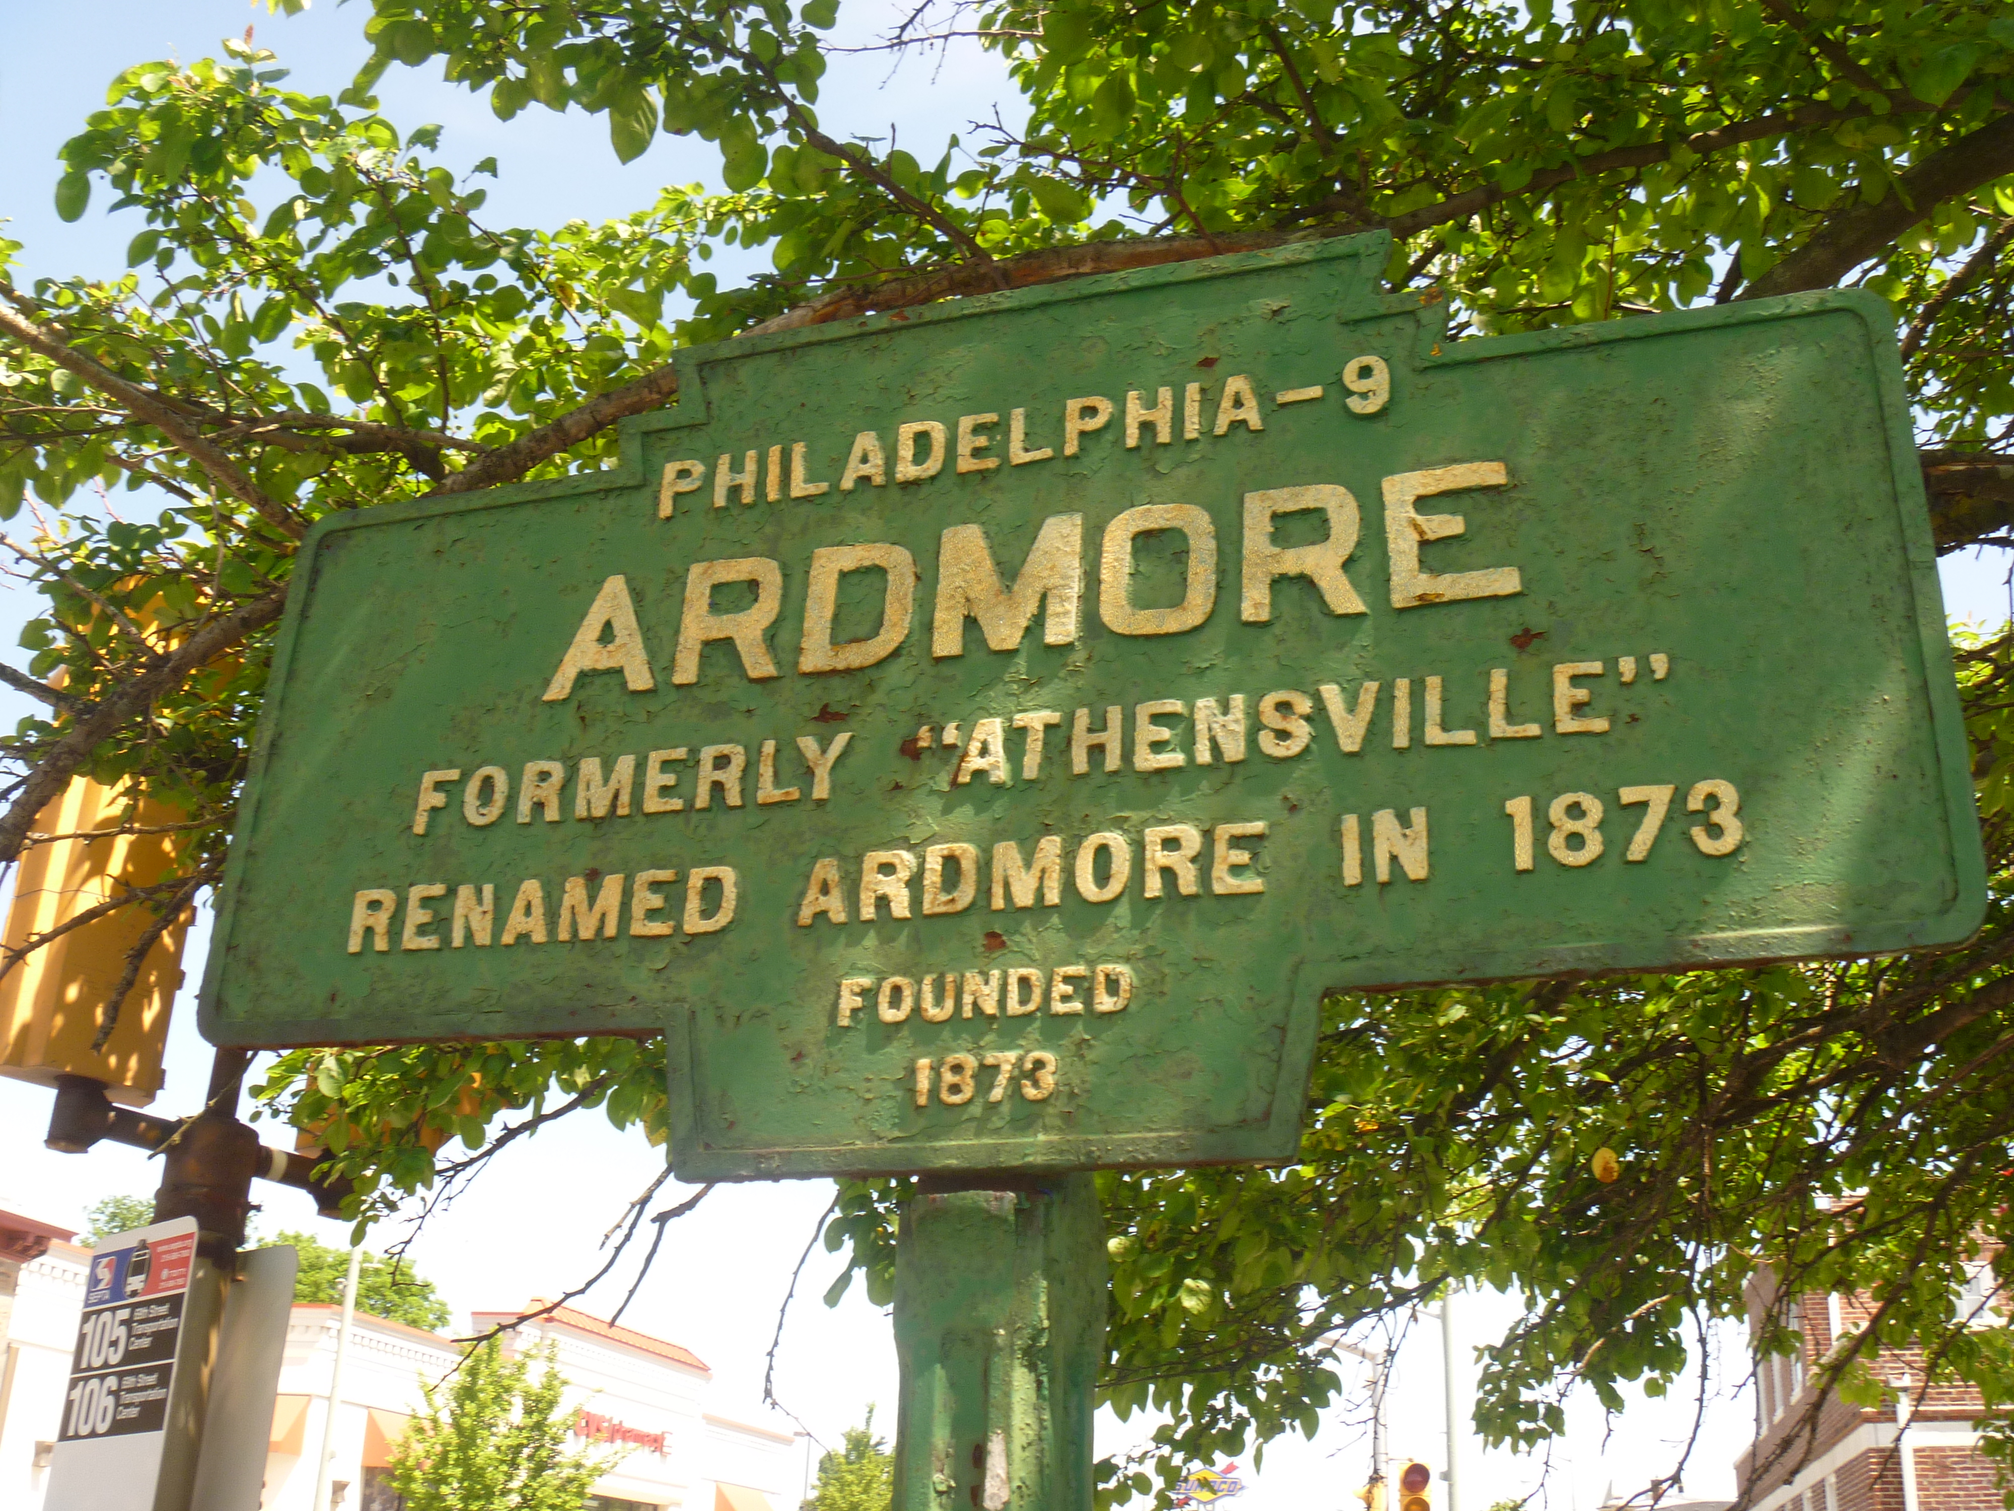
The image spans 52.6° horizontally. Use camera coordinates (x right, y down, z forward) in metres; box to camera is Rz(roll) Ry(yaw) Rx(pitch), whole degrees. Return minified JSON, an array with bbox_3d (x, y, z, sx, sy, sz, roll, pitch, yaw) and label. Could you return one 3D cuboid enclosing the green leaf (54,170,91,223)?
[{"bbox_3d":[-1.056,-0.632,2.300,0.039,0.060,0.012,10,-10,-27],"label":"green leaf"}]

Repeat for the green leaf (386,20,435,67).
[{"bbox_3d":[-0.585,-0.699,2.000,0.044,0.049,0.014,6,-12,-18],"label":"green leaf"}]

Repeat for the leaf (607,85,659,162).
[{"bbox_3d":[-0.358,-0.603,1.950,0.045,0.076,0.014,10,-7,-13],"label":"leaf"}]

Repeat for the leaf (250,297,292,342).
[{"bbox_3d":[-0.813,-0.482,2.250,0.037,0.063,0.012,31,-3,-23],"label":"leaf"}]

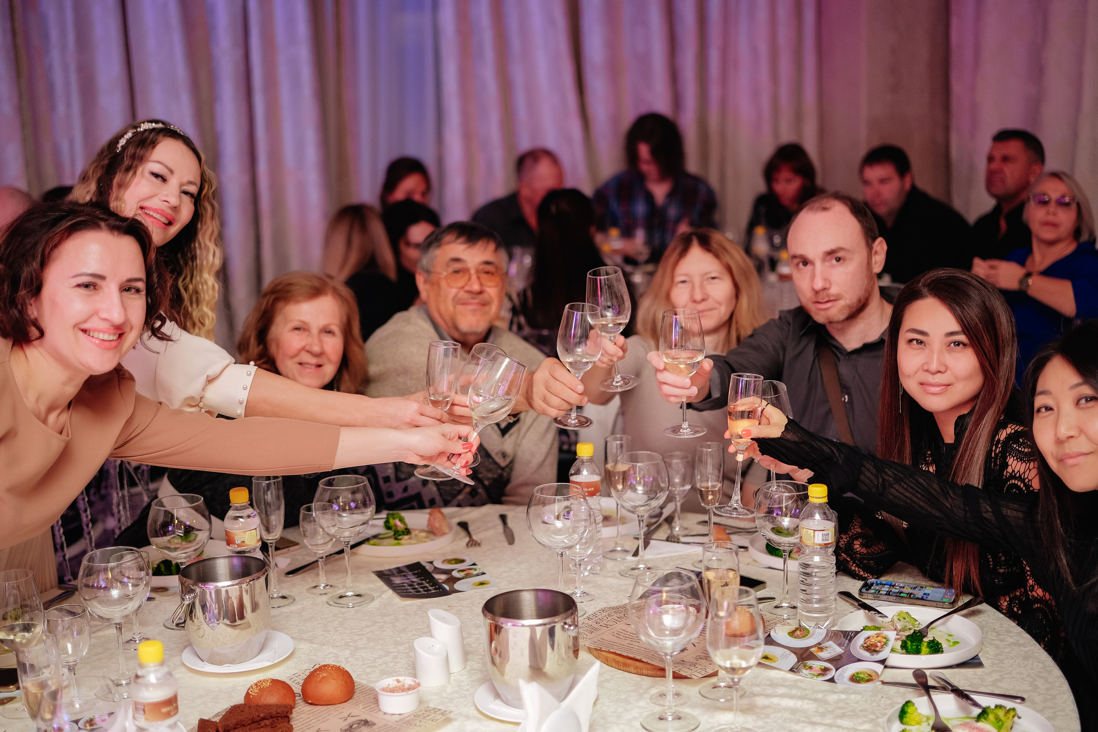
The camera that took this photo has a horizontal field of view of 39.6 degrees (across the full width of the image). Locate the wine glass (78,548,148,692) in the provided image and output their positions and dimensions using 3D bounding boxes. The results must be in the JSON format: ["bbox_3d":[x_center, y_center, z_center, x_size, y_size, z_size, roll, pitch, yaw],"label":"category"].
[{"bbox_3d":[-0.640,0.382,2.261,0.105,0.210,0.105,-2,12,0],"label":"wine glass"}]

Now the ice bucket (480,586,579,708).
[{"bbox_3d":[-0.025,0.415,2.221,0.151,0.139,0.140,-2,12,0],"label":"ice bucket"}]

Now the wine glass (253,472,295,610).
[{"bbox_3d":[-0.475,0.300,2.610,0.067,0.220,0.067,-2,12,0],"label":"wine glass"}]

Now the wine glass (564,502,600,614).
[{"bbox_3d":[0.055,0.329,2.646,0.065,0.152,0.065,-2,12,0],"label":"wine glass"}]

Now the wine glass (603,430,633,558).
[{"bbox_3d":[0.132,0.246,2.854,0.064,0.225,0.064,-2,12,0],"label":"wine glass"}]

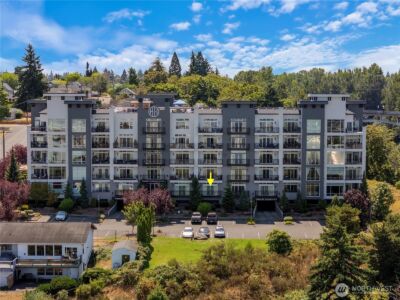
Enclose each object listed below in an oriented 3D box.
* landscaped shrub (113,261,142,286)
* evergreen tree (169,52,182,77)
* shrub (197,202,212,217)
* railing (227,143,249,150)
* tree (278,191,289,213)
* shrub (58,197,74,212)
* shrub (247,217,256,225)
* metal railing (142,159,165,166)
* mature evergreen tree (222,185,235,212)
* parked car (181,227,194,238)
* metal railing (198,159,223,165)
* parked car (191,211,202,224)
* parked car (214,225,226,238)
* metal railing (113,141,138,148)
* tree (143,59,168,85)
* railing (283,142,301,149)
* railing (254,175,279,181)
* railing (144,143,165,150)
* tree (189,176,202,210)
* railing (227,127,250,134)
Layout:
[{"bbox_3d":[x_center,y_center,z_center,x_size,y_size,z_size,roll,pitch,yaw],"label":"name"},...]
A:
[{"bbox_3d":[-10.038,17.100,112.000,4.000,3.100,3.500,0,5,0],"label":"landscaped shrub"},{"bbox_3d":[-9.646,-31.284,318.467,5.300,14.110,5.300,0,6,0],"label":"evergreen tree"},{"bbox_3d":[0.904,11.165,152.300,2.900,2.400,2.800,0,5,2],"label":"shrub"},{"bbox_3d":[7.463,-0.586,158.037,4.300,1.200,0.800,0,6,0],"label":"railing"},{"bbox_3d":[16.356,10.176,157.500,1.950,4.040,1.950,0,6,0],"label":"tree"},{"bbox_3d":[-25.911,10.636,157.000,2.950,2.700,2.900,0,5,0],"label":"shrub"},{"bbox_3d":[9.464,13.095,149.345,1.600,1.160,1.500,0,6,0],"label":"shrub"},{"bbox_3d":[-9.132,2.570,161.811,4.380,1.260,0.800,0,5,0],"label":"metal railing"},{"bbox_3d":[5.626,9.413,156.922,2.400,5.490,2.400,0,6,0],"label":"mature evergreen tree"},{"bbox_3d":[-2.044,13.954,138.874,1.820,1.470,4.600,0,5,0],"label":"parked car"},{"bbox_3d":[2.048,2.438,157.739,4.700,1.070,0.120,0,5,2],"label":"metal railing"},{"bbox_3d":[-0.535,12.712,151.723,1.900,1.750,4.900,0,5,0],"label":"parked car"},{"bbox_3d":[3.385,13.375,134.395,1.820,1.600,4.600,0,5,2],"label":"parked car"},{"bbox_3d":[-14.448,-0.879,157.929,4.850,1.070,0.120,0,5,2],"label":"metal railing"},{"bbox_3d":[-17.209,-30.461,320.000,9.300,11.800,9.000,0,5,0],"label":"tree"},{"bbox_3d":[18.525,-0.784,162.527,3.500,1.130,0.120,0,5,0],"label":"railing"},{"bbox_3d":[13.215,5.523,159.550,4.700,1.150,0.150,0,6,0],"label":"railing"},{"bbox_3d":[-9.116,-0.619,161.537,4.370,1.280,0.800,0,5,0],"label":"railing"},{"bbox_3d":[-0.875,8.566,157.340,2.500,6.880,2.500,0,6,0],"label":"tree"},{"bbox_3d":[7.775,-3.748,161.269,4.590,1.240,0.800,0,5,0],"label":"railing"}]

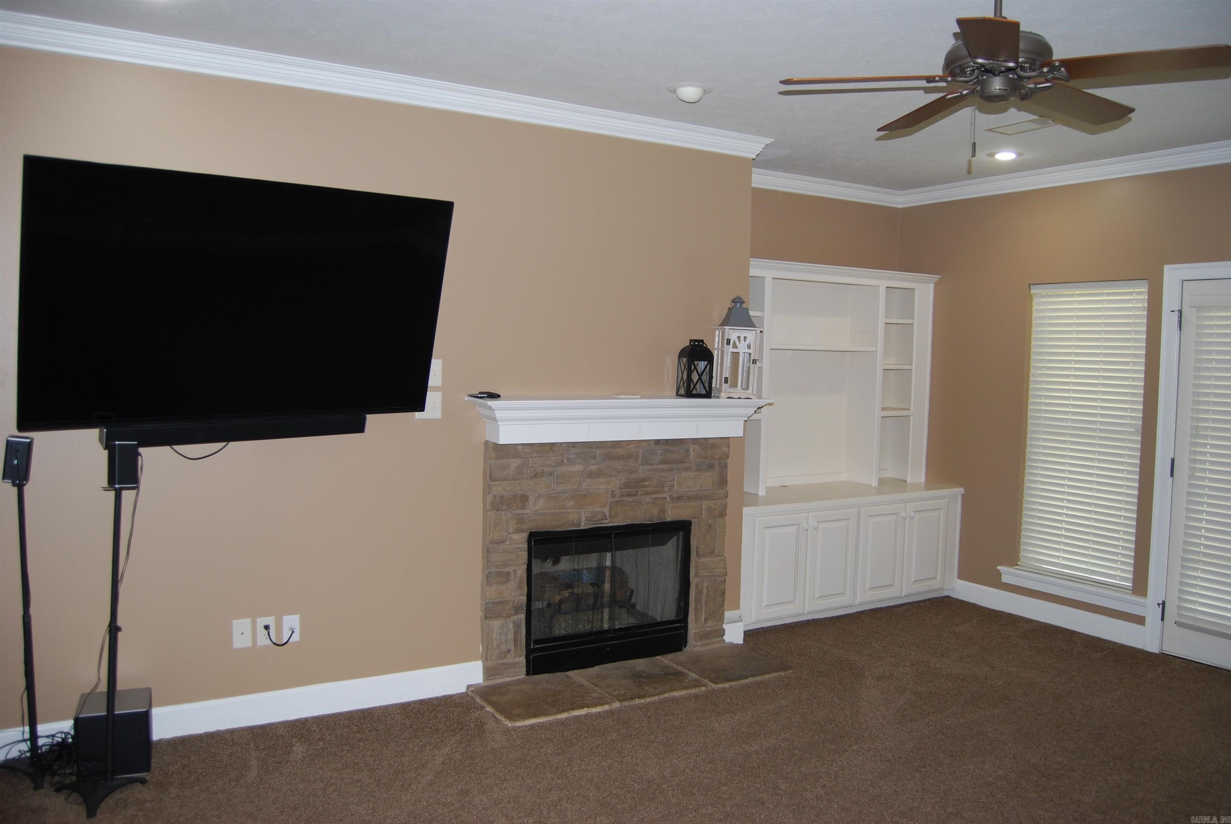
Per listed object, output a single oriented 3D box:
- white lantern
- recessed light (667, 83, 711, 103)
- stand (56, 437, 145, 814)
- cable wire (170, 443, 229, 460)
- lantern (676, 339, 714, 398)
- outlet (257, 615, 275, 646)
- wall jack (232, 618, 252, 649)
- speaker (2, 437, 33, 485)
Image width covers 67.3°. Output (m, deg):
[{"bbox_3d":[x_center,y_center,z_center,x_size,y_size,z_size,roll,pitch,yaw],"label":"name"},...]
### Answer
[{"bbox_3d":[0.634,-0.335,4.808,0.208,0.526,0.208,1,4,-11],"label":"white lantern"},{"bbox_3d":[0.320,-1.357,3.974,0.193,0.068,0.193,1,4,0],"label":"recessed light"},{"bbox_3d":[-1.756,0.723,3.151,0.285,1.225,0.280,-1,4,-31],"label":"stand"},{"bbox_3d":[-1.592,0.150,3.530,0.207,0.062,0.030,-1,4,-31],"label":"cable wire"},{"bbox_3d":[0.406,-0.221,4.715,0.138,0.292,0.138,0,4,-20],"label":"lantern"},{"bbox_3d":[-1.441,0.906,3.814,0.071,0.115,0.008,-1,4,-31],"label":"outlet"},{"bbox_3d":[-1.520,0.903,3.767,0.071,0.115,0.008,-1,4,-31],"label":"wall jack"},{"bbox_3d":[-2.087,0.170,3.227,0.072,0.152,0.070,7,0,-21],"label":"speaker"}]

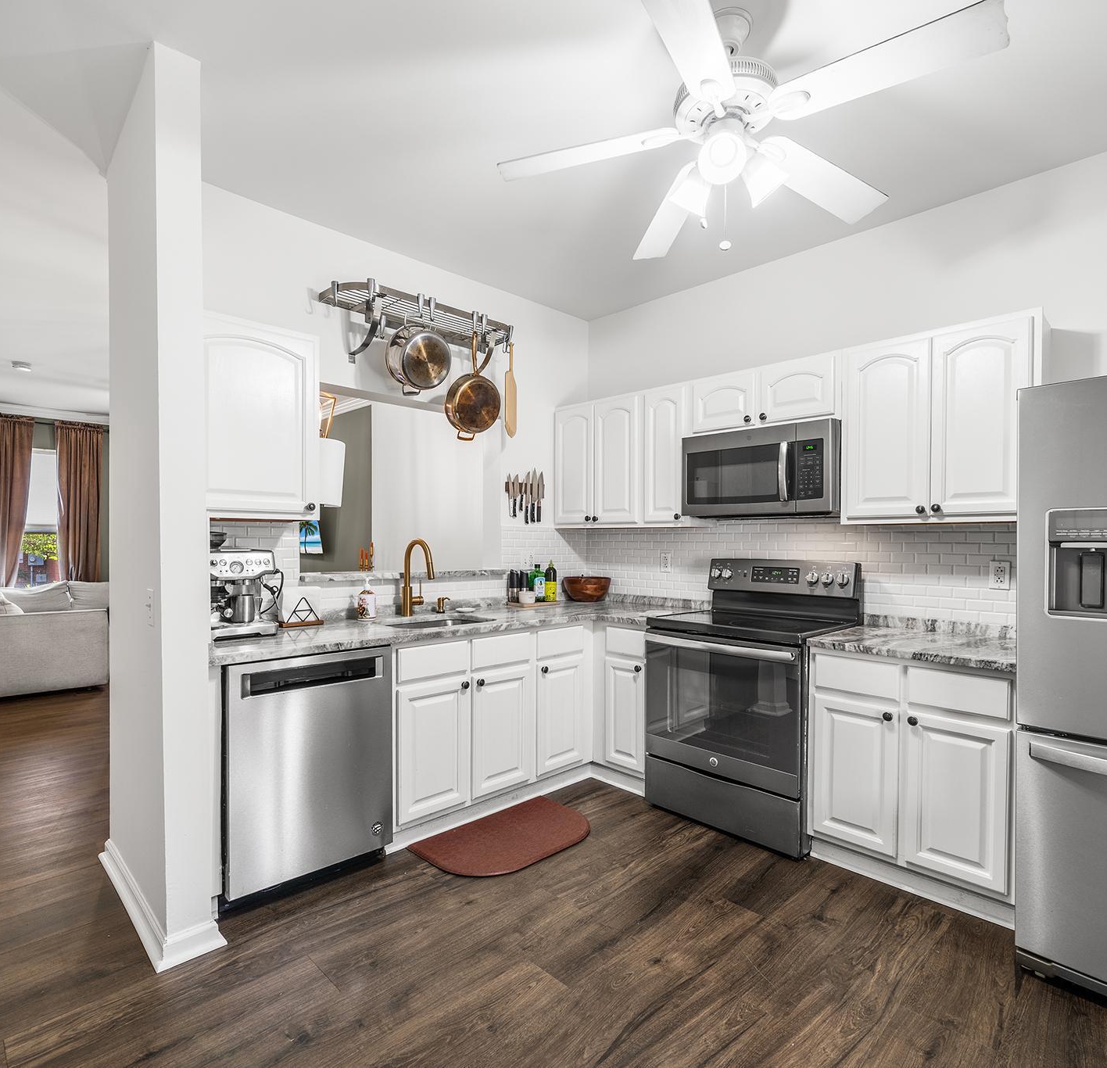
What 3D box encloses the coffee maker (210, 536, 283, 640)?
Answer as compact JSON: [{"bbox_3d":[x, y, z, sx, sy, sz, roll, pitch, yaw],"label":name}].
[{"bbox_3d":[-1.370,0.214,2.410,0.320,0.410,0.340,0,0,-42],"label":"coffee maker"}]

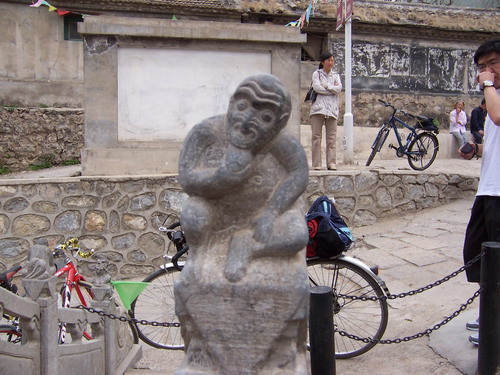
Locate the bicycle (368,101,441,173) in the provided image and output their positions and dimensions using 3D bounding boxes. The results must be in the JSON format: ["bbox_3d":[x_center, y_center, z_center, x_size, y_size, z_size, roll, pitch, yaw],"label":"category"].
[{"bbox_3d":[2.450,-0.810,7.620,1.680,1.030,0.580,2,2,-25],"label":"bicycle"}]

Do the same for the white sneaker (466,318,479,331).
[{"bbox_3d":[1.450,0.815,2.880,0.285,0.110,0.105,0,3,12],"label":"white sneaker"}]

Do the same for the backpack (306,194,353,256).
[{"bbox_3d":[0.532,0.275,3.300,0.300,0.430,0.300,-9,0,22],"label":"backpack"}]

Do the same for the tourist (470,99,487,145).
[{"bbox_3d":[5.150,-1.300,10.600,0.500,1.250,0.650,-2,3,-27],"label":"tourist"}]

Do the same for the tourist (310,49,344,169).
[{"bbox_3d":[1.055,-1.055,6.650,0.500,1.630,0.340,-1,3,-14],"label":"tourist"}]

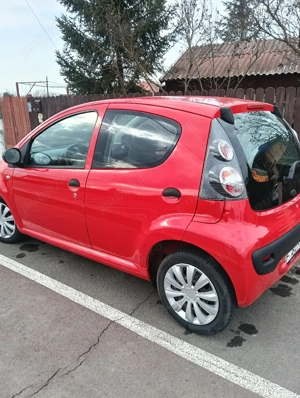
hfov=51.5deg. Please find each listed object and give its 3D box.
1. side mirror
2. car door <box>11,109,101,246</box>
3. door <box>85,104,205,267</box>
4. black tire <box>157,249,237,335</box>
[{"bbox_3d":[-1.267,-0.389,2.857,0.110,0.145,0.165,11,18,38],"label":"side mirror"},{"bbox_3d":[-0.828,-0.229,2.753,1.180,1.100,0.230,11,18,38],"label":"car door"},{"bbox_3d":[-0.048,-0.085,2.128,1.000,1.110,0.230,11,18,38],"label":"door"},{"bbox_3d":[0.293,0.566,1.970,0.560,0.555,0.170,11,18,38],"label":"black tire"}]

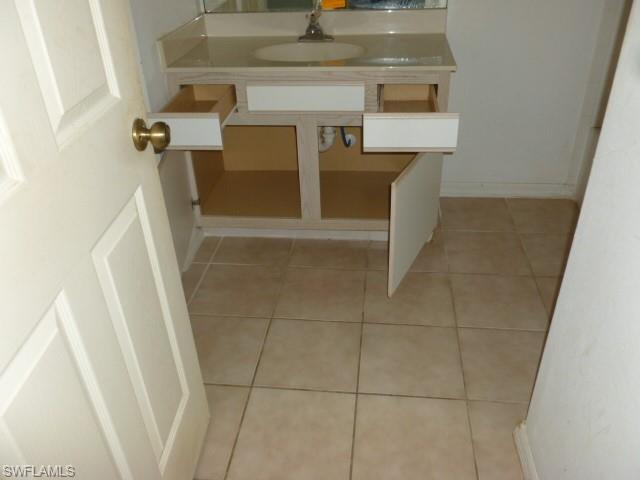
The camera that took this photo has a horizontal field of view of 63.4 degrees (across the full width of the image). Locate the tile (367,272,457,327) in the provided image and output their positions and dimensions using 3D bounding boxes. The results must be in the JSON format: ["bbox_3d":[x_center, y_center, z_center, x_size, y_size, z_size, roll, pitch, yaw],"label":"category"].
[{"bbox_3d":[0.341,0.222,2.003,0.330,0.010,0.330,2,33,7],"label":"tile"}]

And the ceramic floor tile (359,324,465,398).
[{"bbox_3d":[0.302,0.400,1.729,0.330,0.010,0.330,2,33,7],"label":"ceramic floor tile"}]

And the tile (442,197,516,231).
[{"bbox_3d":[0.751,-0.123,2.510,0.330,0.010,0.330,2,33,7],"label":"tile"}]

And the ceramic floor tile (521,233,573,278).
[{"bbox_3d":[1.031,0.066,2.174,0.326,0.010,0.326,2,32,7],"label":"ceramic floor tile"}]

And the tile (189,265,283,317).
[{"bbox_3d":[-0.318,0.197,2.056,0.326,0.010,0.326,2,32,7],"label":"tile"}]

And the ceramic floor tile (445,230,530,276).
[{"bbox_3d":[0.712,0.055,2.236,0.330,0.010,0.330,2,33,7],"label":"ceramic floor tile"}]

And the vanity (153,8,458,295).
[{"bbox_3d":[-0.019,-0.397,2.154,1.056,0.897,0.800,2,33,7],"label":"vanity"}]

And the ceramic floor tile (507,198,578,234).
[{"bbox_3d":[1.074,-0.109,2.450,0.333,0.010,0.326,2,32,7],"label":"ceramic floor tile"}]

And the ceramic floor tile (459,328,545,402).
[{"bbox_3d":[0.633,0.410,1.688,0.330,0.010,0.330,2,33,7],"label":"ceramic floor tile"}]

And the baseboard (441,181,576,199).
[{"bbox_3d":[0.916,-0.248,2.594,0.706,0.085,0.014,2,32,7],"label":"baseboard"}]

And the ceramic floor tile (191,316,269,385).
[{"bbox_3d":[-0.357,0.372,1.779,0.326,0.010,0.326,2,32,7],"label":"ceramic floor tile"}]

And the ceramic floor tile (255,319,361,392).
[{"bbox_3d":[-0.030,0.383,1.739,0.326,0.010,0.326,2,32,7],"label":"ceramic floor tile"}]

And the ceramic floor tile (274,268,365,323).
[{"bbox_3d":[0.010,0.212,2.044,0.330,0.010,0.330,2,33,7],"label":"ceramic floor tile"}]

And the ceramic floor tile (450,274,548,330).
[{"bbox_3d":[0.664,0.230,1.937,0.326,0.010,0.326,2,32,7],"label":"ceramic floor tile"}]

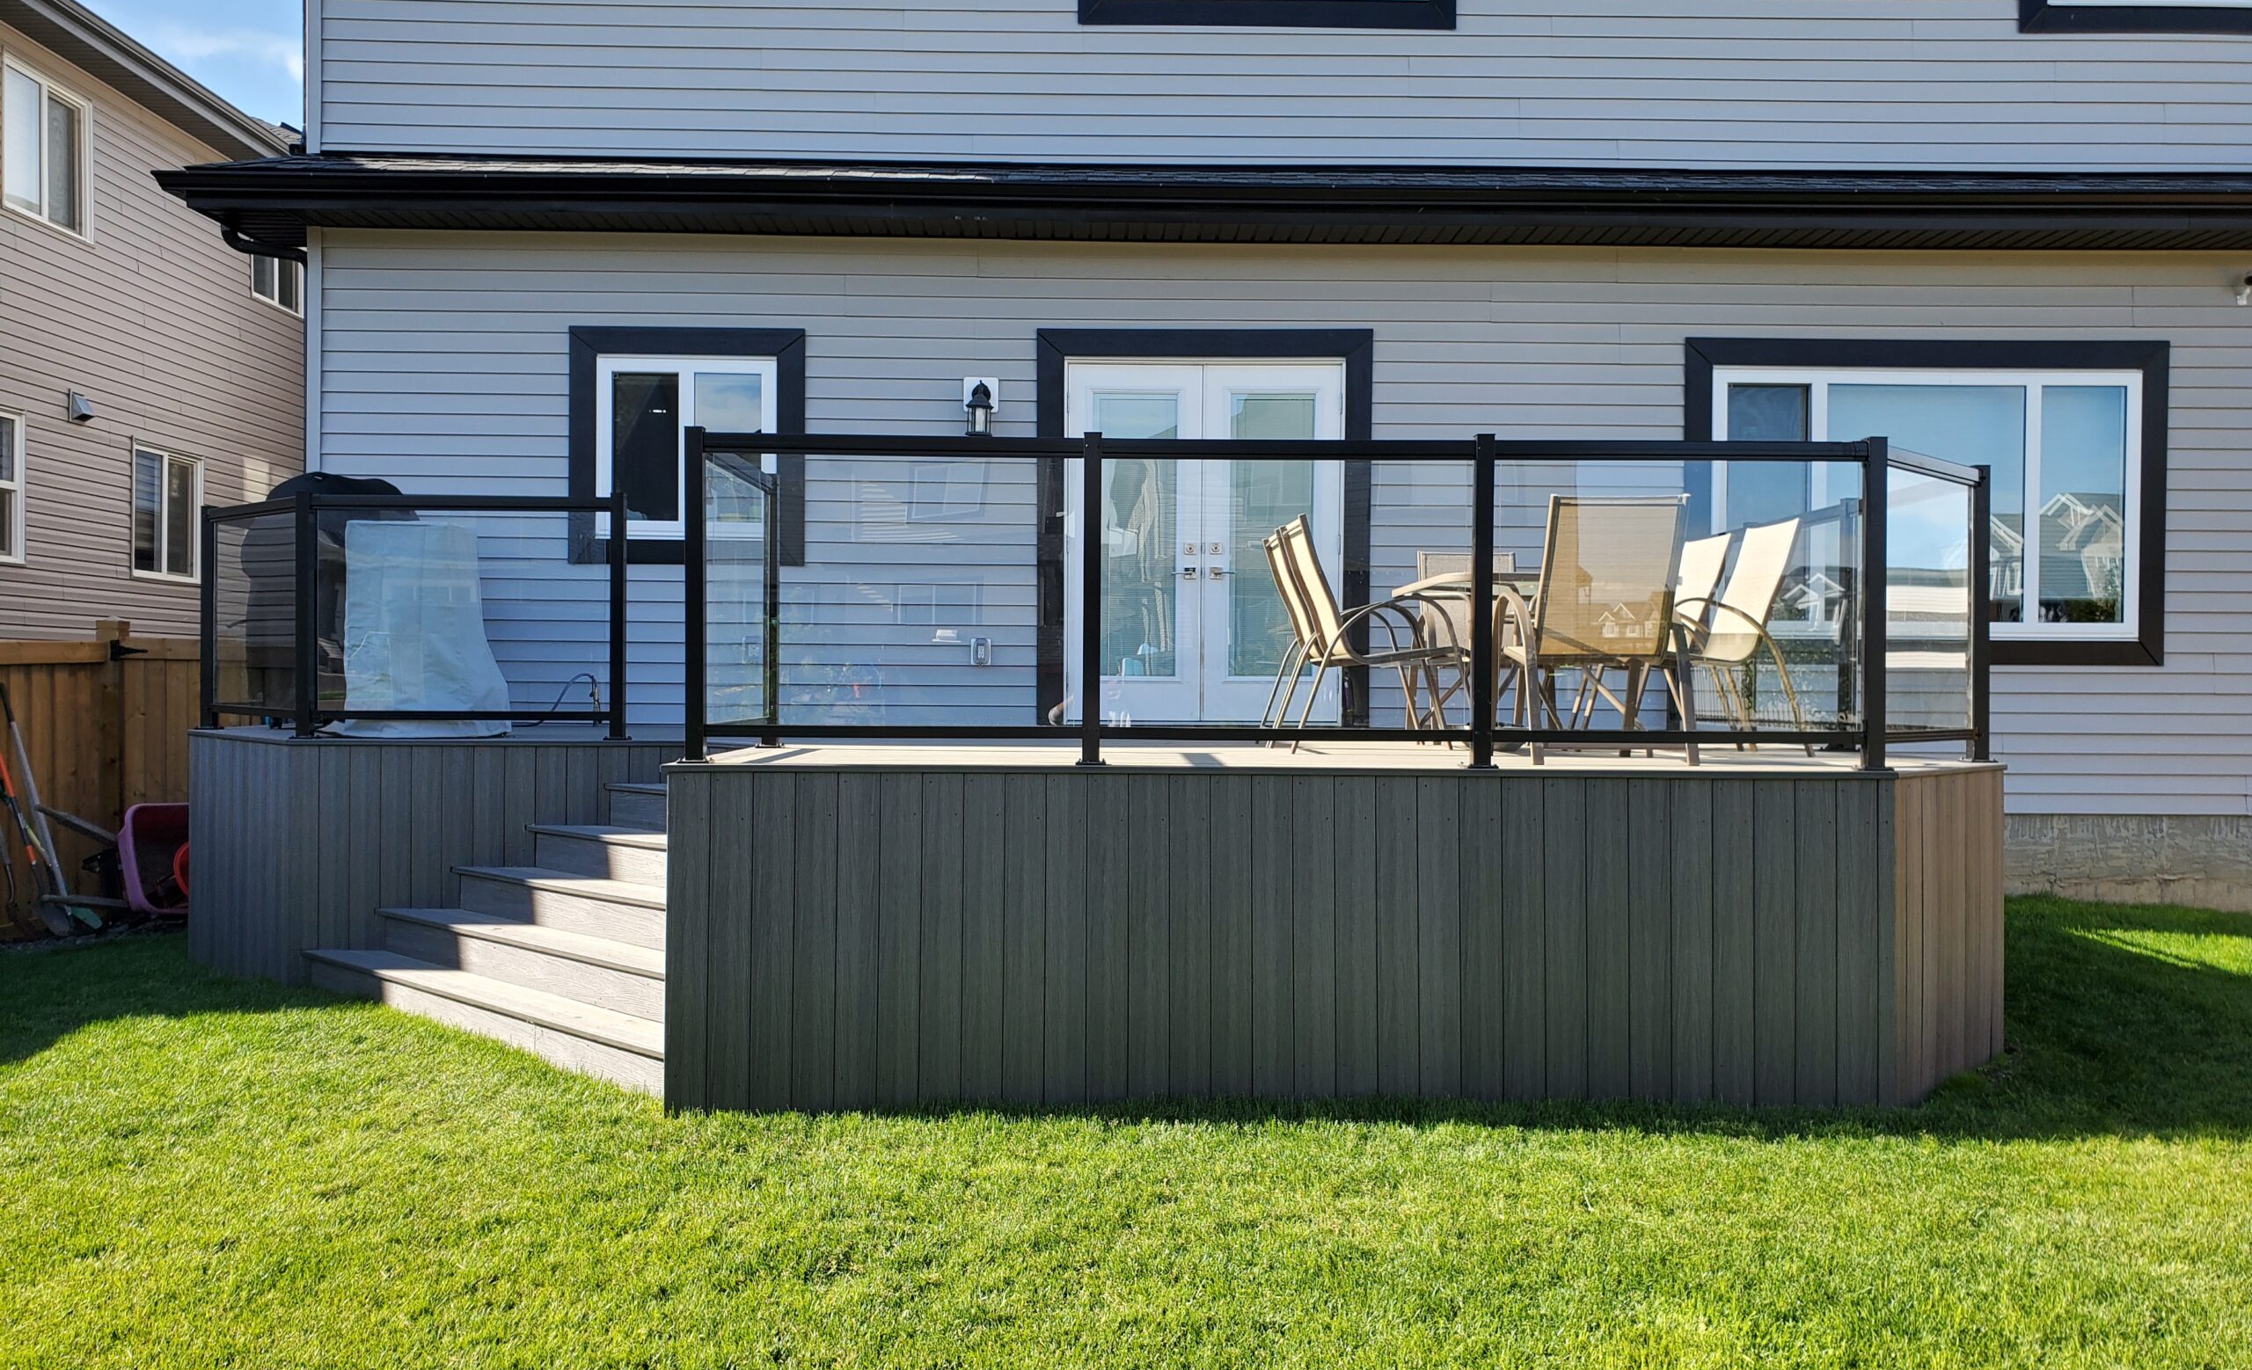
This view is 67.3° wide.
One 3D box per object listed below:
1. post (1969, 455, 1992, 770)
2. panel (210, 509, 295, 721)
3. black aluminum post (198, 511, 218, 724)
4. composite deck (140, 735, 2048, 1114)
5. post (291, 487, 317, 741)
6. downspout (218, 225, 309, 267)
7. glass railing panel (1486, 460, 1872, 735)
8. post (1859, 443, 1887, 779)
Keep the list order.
[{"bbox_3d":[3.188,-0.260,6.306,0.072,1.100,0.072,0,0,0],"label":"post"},{"bbox_3d":[-4.130,-0.343,8.008,0.924,0.920,0.025,1,0,43],"label":"panel"},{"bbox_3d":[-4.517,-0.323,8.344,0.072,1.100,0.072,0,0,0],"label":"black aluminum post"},{"bbox_3d":[-0.706,0.848,7.550,8.170,1.170,3.700,0,0,0],"label":"composite deck"},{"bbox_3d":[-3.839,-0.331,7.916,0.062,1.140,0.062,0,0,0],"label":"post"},{"bbox_3d":[-4.920,-2.520,9.750,0.550,0.270,0.090,0,0,0],"label":"downspout"},{"bbox_3d":[1.898,-0.291,5.811,1.280,0.985,0.030,0,0,0],"label":"glass railing panel"},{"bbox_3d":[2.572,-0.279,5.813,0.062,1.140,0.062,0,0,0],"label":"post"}]

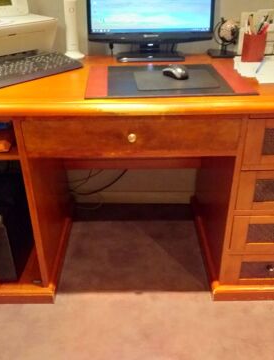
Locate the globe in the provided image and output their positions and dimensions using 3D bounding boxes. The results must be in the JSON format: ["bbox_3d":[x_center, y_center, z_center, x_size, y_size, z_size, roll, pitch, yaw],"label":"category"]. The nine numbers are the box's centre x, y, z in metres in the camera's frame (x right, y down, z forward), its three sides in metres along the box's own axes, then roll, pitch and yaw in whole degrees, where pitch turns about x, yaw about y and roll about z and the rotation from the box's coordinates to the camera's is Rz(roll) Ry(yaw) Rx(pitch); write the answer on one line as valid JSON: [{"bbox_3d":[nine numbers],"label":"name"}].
[{"bbox_3d":[0.355,-0.567,1.444,0.125,0.145,0.110,-1,30,0],"label":"globe"}]

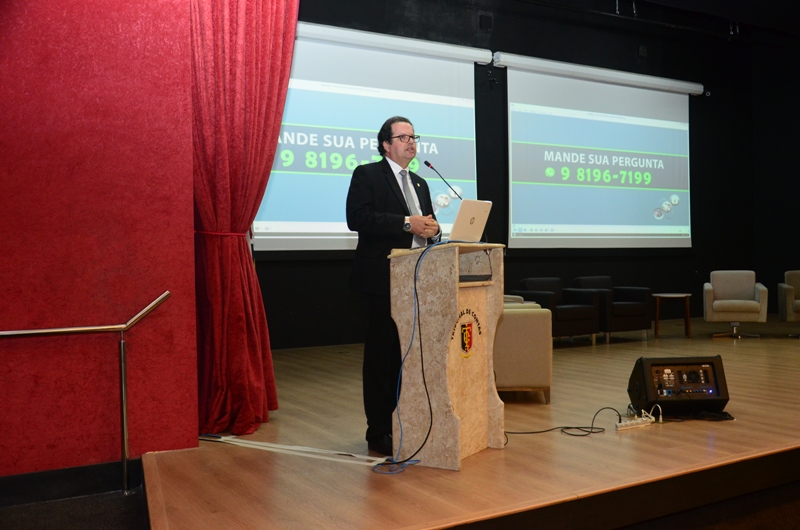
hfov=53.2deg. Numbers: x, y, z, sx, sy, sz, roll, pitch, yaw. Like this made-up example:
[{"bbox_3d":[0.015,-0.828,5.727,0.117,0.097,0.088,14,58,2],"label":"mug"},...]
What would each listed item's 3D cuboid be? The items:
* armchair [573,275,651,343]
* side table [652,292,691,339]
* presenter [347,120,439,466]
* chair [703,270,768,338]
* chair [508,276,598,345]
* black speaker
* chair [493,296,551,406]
[{"bbox_3d":[2.500,0.526,9.622,0.748,0.766,0.690,-1,1,-32],"label":"armchair"},{"bbox_3d":[3.373,0.629,9.932,0.497,0.533,0.497,-1,0,10],"label":"side table"},{"bbox_3d":[-0.029,0.096,4.244,0.426,1.772,0.528,0,1,40],"label":"presenter"},{"bbox_3d":[4.158,0.477,9.924,0.690,0.817,0.690,-1,0,18],"label":"chair"},{"bbox_3d":[1.775,0.538,9.191,0.748,0.766,0.690,-1,1,-32],"label":"chair"},{"bbox_3d":[1.806,0.769,5.205,0.543,0.365,0.345,-1,0,-7],"label":"black speaker"},{"bbox_3d":[0.704,0.564,5.856,0.751,0.792,0.690,-1,0,4],"label":"chair"}]

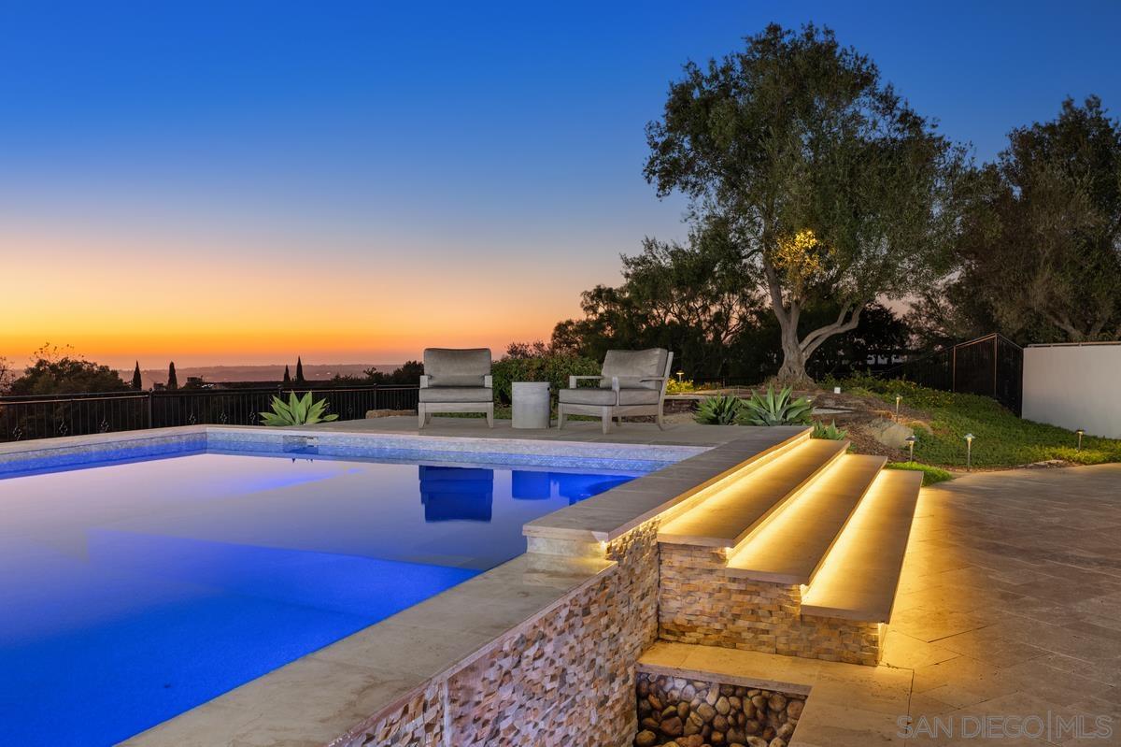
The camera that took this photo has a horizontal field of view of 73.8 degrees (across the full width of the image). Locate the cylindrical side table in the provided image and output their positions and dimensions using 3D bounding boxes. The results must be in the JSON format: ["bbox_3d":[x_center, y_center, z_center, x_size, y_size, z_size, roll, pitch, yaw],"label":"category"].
[{"bbox_3d":[-0.323,0.344,8.222,0.420,0.500,0.420,0,1,0],"label":"cylindrical side table"}]

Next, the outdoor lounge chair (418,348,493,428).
[{"bbox_3d":[-1.167,0.154,8.546,0.810,0.870,0.890,0,1,-5],"label":"outdoor lounge chair"}]

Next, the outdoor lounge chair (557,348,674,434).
[{"bbox_3d":[0.572,0.163,7.948,0.890,0.870,0.810,-1,2,-36],"label":"outdoor lounge chair"}]

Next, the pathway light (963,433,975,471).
[{"bbox_3d":[4.809,0.924,8.800,0.140,0.460,0.140,0,1,0],"label":"pathway light"}]

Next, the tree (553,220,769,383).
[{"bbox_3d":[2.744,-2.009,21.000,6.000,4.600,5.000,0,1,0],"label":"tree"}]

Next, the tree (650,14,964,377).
[{"bbox_3d":[4.561,-3.204,14.000,5.950,6.700,5.600,0,1,0],"label":"tree"}]

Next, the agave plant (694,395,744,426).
[{"bbox_3d":[1.930,0.461,9.000,0.700,0.410,0.680,0,1,0],"label":"agave plant"}]

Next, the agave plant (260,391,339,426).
[{"bbox_3d":[-3.111,0.462,8.900,0.930,0.500,0.900,0,1,0],"label":"agave plant"}]

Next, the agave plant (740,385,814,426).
[{"bbox_3d":[2.533,0.405,8.750,0.860,0.530,0.820,0,1,0],"label":"agave plant"}]

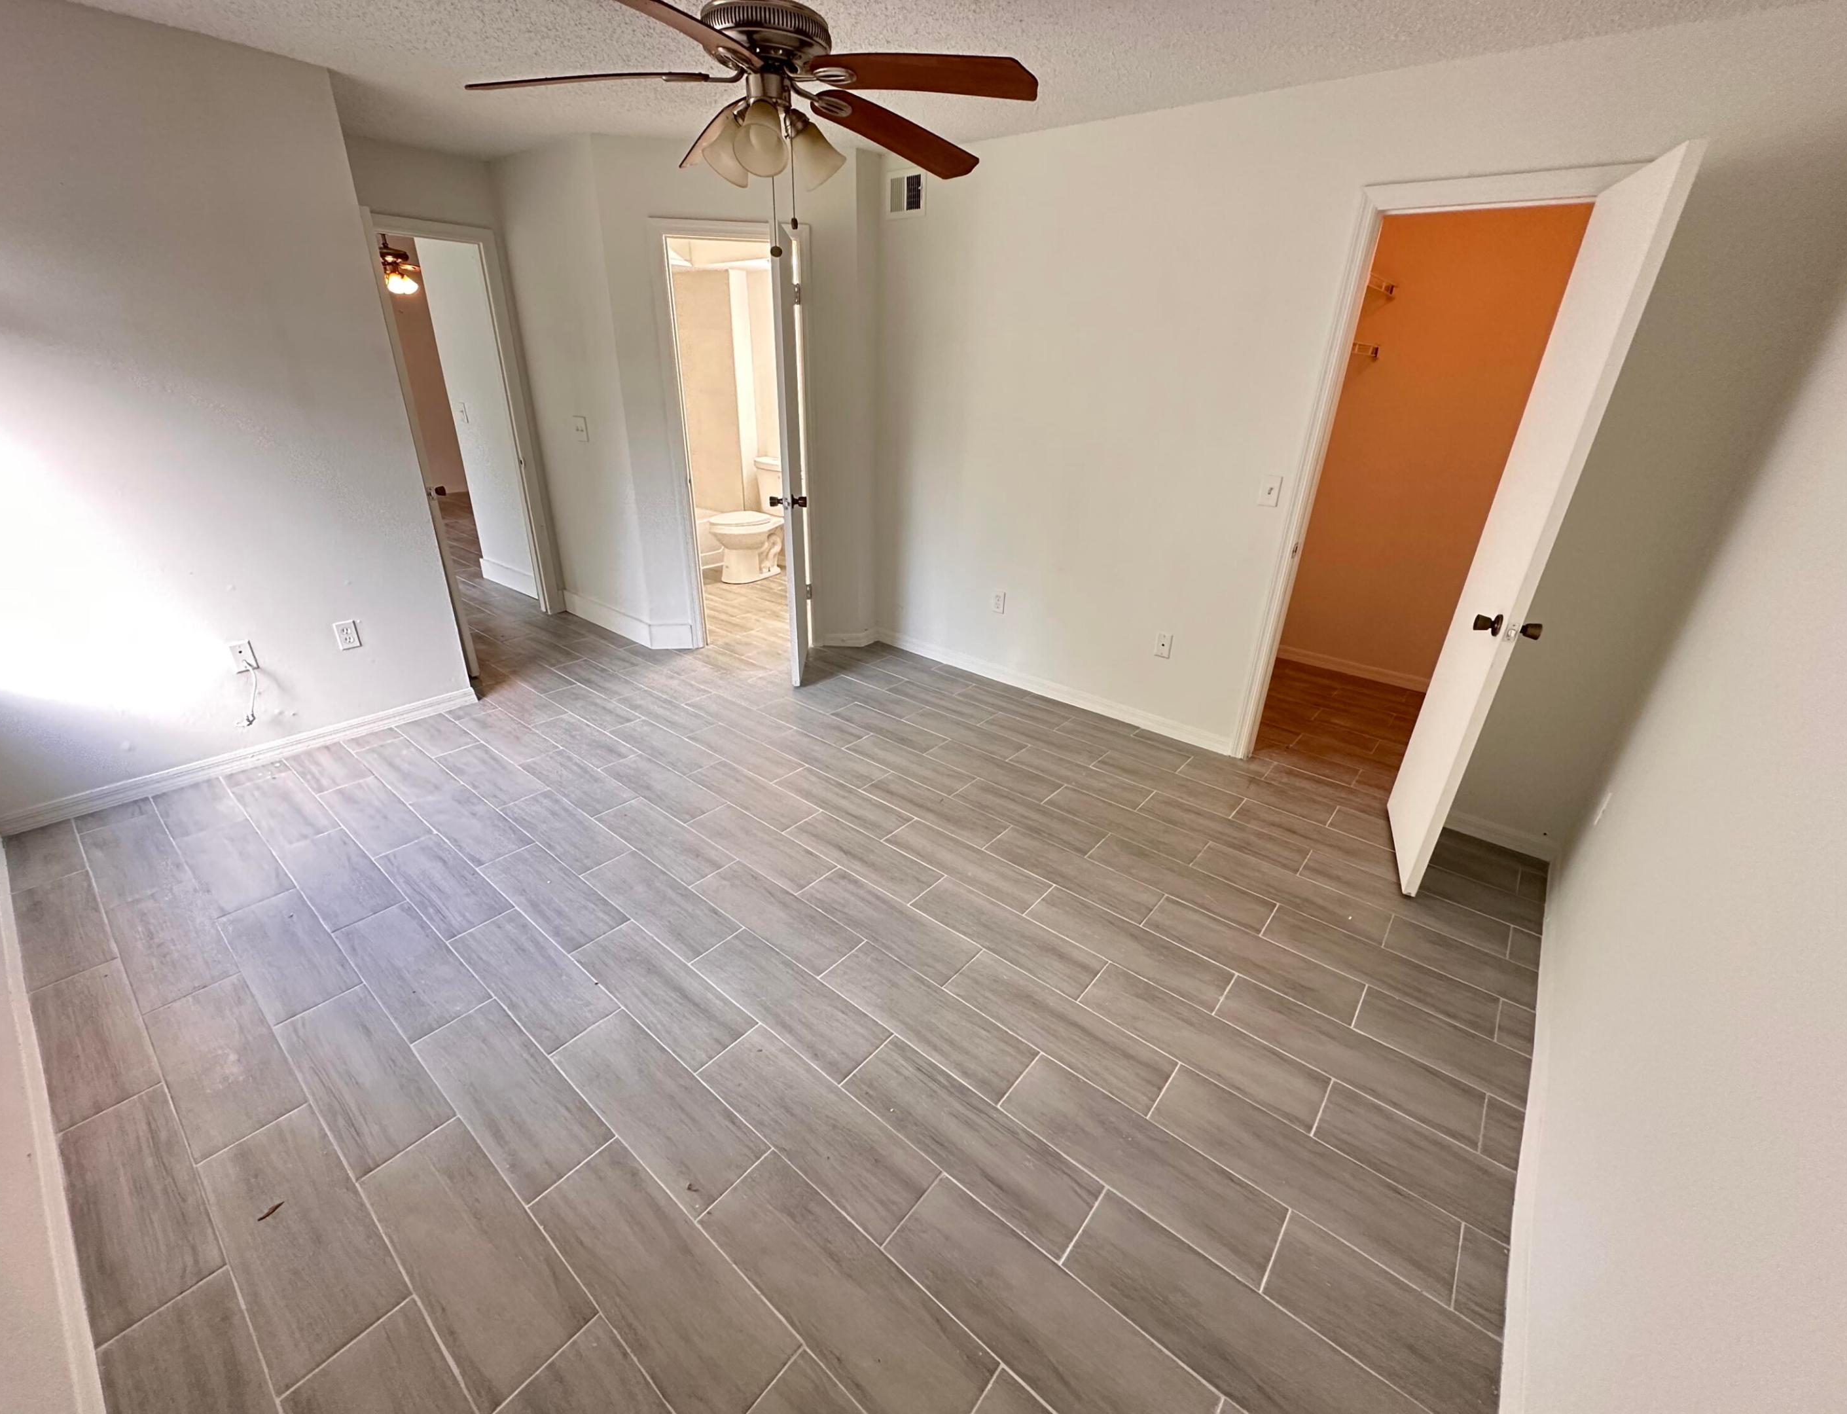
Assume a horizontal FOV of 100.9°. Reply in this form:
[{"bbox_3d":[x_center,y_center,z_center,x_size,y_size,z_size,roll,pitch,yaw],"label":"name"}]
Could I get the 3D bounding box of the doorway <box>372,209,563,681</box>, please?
[{"bbox_3d":[-2.630,-1.454,4.226,0.140,2.115,0.880,21,31,34],"label":"doorway"}]

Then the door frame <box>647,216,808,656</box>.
[{"bbox_3d":[-0.936,-1.325,4.061,0.735,2.125,0.140,-1,25,-6],"label":"door frame"}]

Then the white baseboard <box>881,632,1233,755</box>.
[{"bbox_3d":[0.557,-0.130,4.009,2.150,0.093,0.022,21,31,34],"label":"white baseboard"}]

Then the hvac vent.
[{"bbox_3d":[-0.084,-2.399,3.569,0.245,0.197,0.025,21,31,34],"label":"hvac vent"}]

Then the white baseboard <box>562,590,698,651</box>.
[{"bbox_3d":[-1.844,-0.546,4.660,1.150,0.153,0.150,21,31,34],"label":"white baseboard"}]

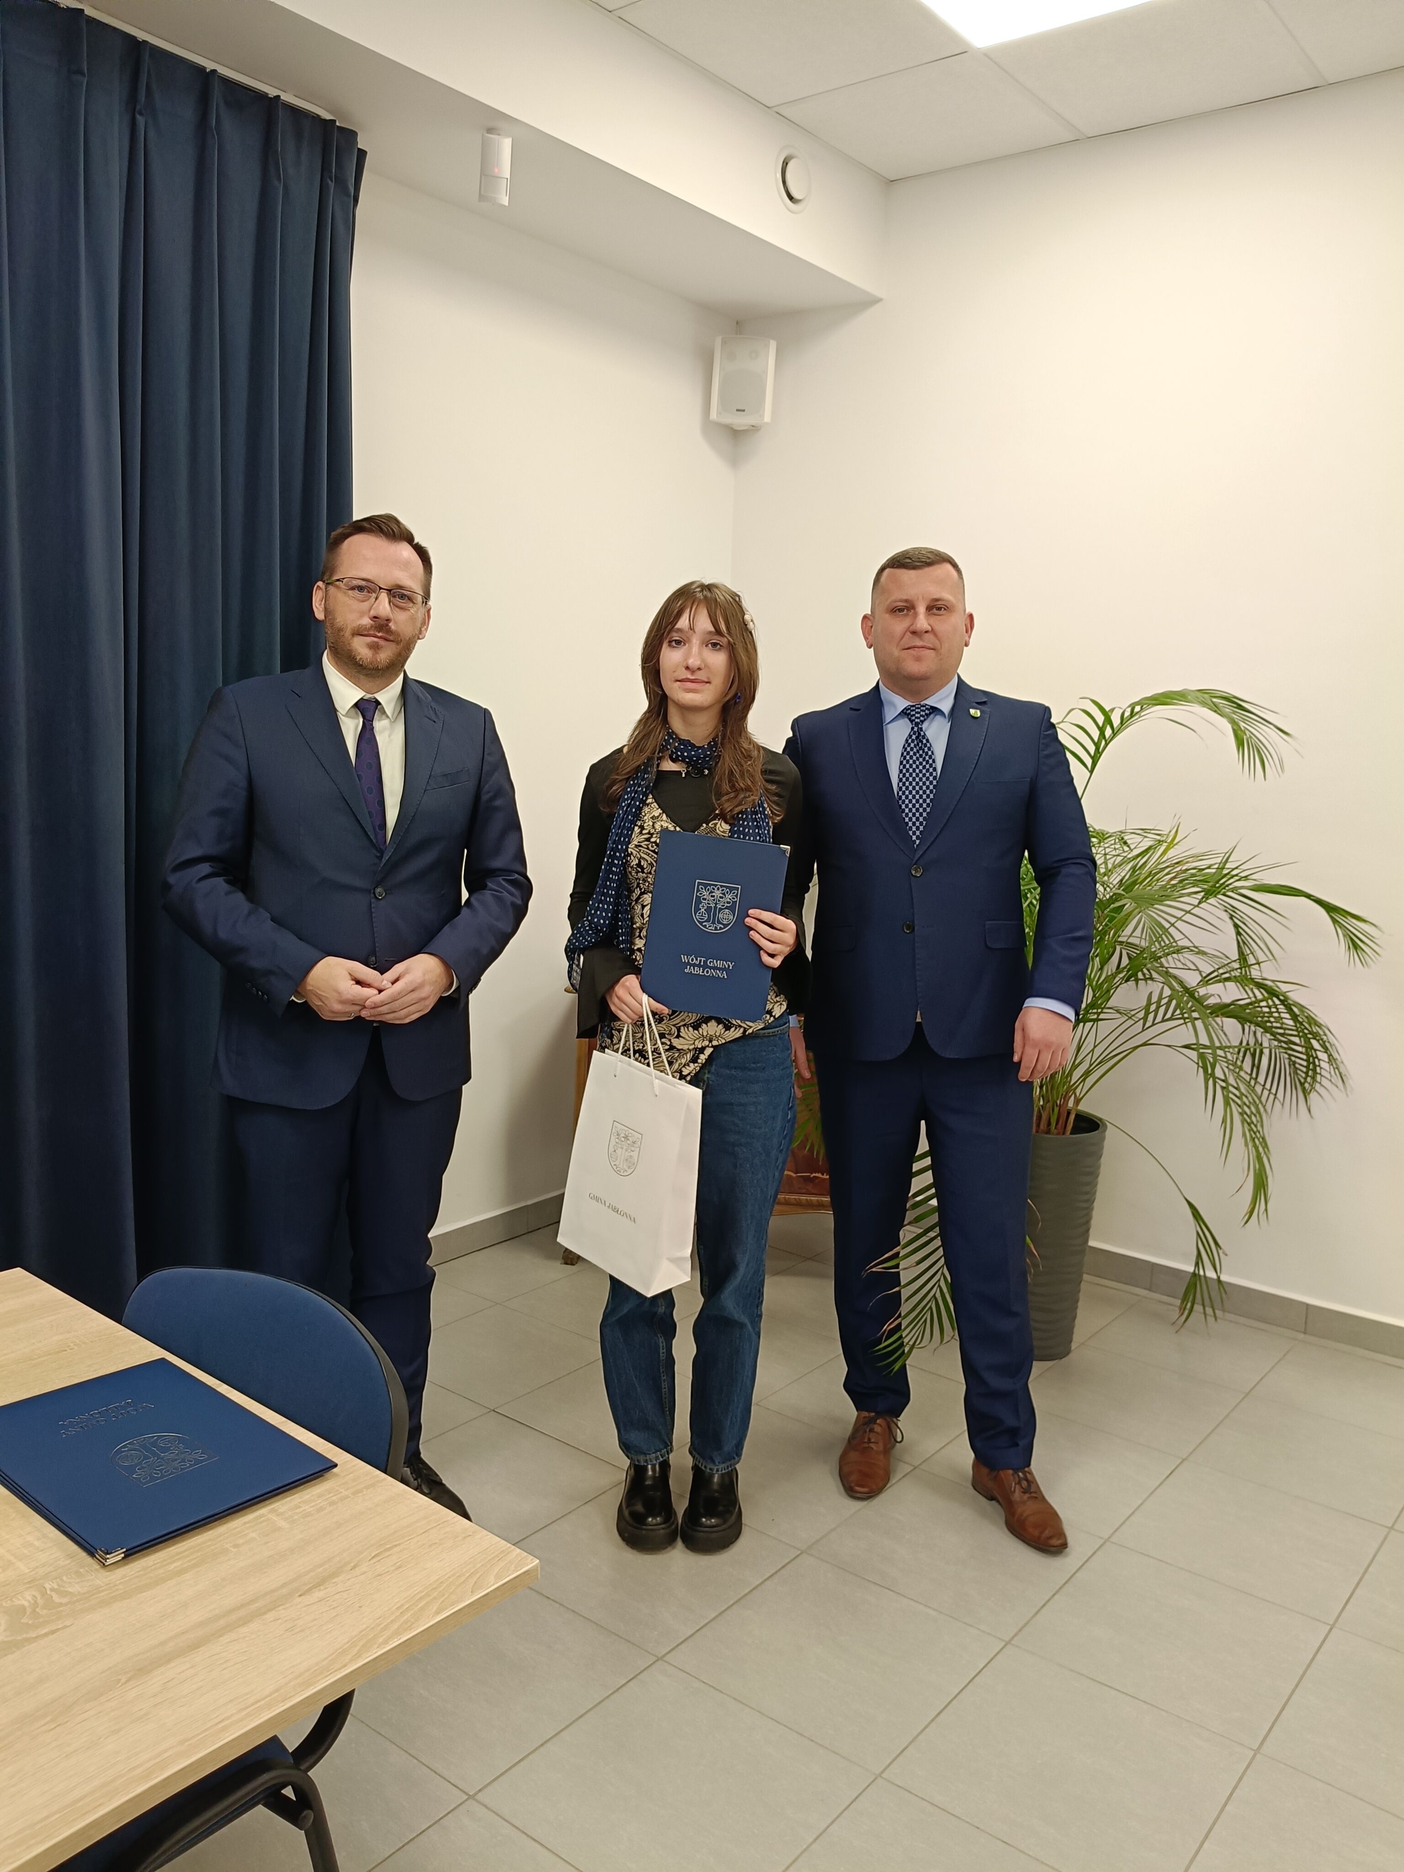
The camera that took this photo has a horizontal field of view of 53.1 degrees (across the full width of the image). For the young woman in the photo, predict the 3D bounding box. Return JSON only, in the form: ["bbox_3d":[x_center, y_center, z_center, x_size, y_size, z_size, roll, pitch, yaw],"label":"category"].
[{"bbox_3d":[-0.038,0.239,2.545,0.440,1.705,0.380,2,8,0],"label":"young woman"}]

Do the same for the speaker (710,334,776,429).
[{"bbox_3d":[0.117,-1.675,4.224,0.180,0.235,0.165,1,28,-6],"label":"speaker"}]

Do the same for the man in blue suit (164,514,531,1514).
[{"bbox_3d":[-0.641,0.162,2.577,0.640,1.810,0.440,-2,8,-25],"label":"man in blue suit"}]

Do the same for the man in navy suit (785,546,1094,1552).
[{"bbox_3d":[0.433,0.189,2.687,0.590,1.800,0.400,4,8,12],"label":"man in navy suit"}]

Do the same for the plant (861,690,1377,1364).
[{"bbox_3d":[0.888,0.226,3.275,1.200,1.600,1.100,2,8,0],"label":"plant"}]

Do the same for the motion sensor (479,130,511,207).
[{"bbox_3d":[-0.443,-1.644,3.017,0.063,0.133,0.047,0,36,-14],"label":"motion sensor"}]

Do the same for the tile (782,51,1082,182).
[{"bbox_3d":[0.589,-2.097,3.611,0.600,0.020,0.600,8,10,38],"label":"tile"}]

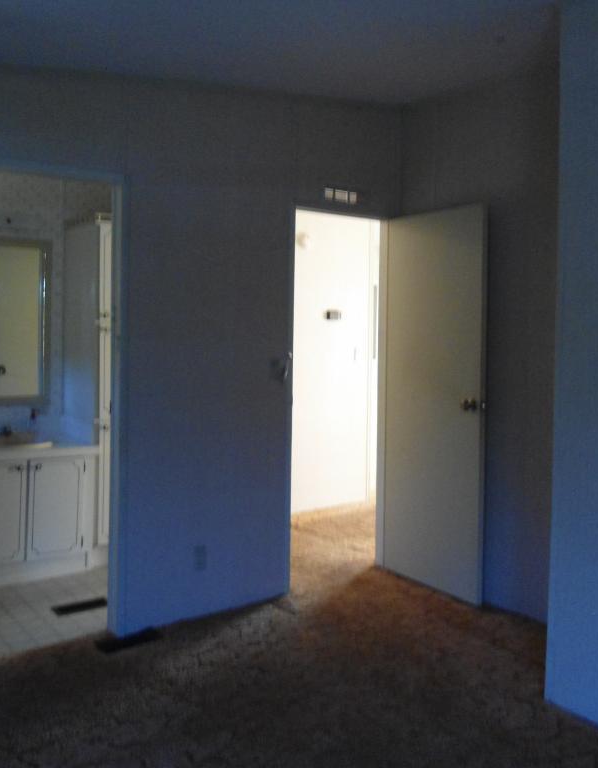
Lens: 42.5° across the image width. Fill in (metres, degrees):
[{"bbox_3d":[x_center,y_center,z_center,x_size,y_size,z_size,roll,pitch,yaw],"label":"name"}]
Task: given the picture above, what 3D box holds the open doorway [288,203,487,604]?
[{"bbox_3d":[0.451,0.099,3.945,0.745,2.010,0.806,-1,2,-40],"label":"open doorway"}]

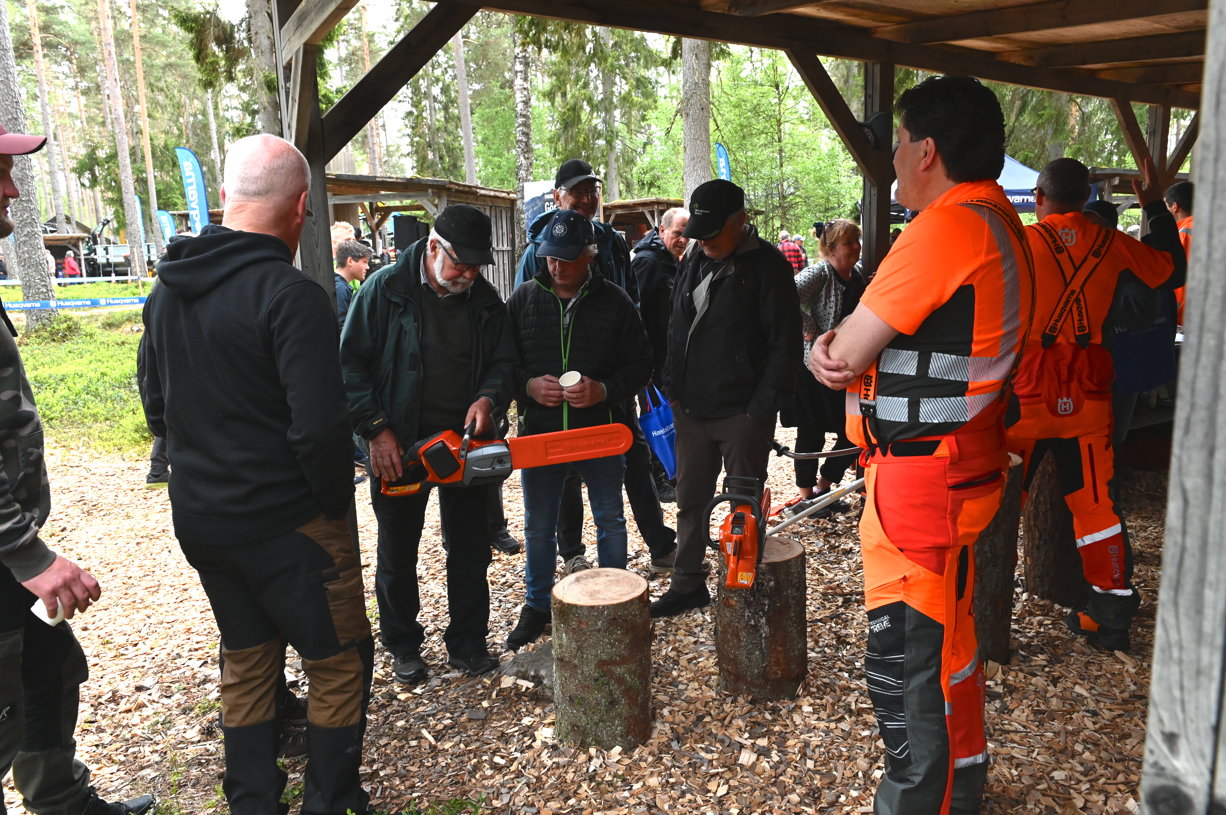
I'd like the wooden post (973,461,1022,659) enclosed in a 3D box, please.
[{"bbox_3d":[1.323,0.545,2.946,0.300,0.677,0.300,3,11,25],"label":"wooden post"}]

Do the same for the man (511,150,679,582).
[{"bbox_3d":[-0.095,-0.164,3.751,0.680,1.875,0.480,-4,10,-14],"label":"man"}]

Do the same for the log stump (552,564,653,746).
[{"bbox_3d":[-0.041,0.773,2.544,0.308,0.445,0.308,-2,10,-2],"label":"log stump"}]

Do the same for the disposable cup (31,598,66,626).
[{"bbox_3d":[-1.144,0.397,1.680,0.080,0.090,0.080,38,0,0],"label":"disposable cup"}]

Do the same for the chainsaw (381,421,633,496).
[{"bbox_3d":[-0.346,0.114,2.600,0.810,0.250,0.230,-8,7,7],"label":"chainsaw"}]

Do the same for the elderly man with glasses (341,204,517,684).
[{"bbox_3d":[-0.631,0.143,2.794,0.620,1.637,0.500,-5,11,-21],"label":"elderly man with glasses"}]

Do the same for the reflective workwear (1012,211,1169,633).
[{"bbox_3d":[1.685,0.030,2.930,0.620,1.570,0.460,2,10,18],"label":"reflective workwear"}]

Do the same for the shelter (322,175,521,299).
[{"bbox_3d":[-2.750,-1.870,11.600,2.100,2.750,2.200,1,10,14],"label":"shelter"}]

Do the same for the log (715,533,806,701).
[{"bbox_3d":[0.504,0.706,2.776,0.304,0.466,0.304,0,10,10],"label":"log"}]

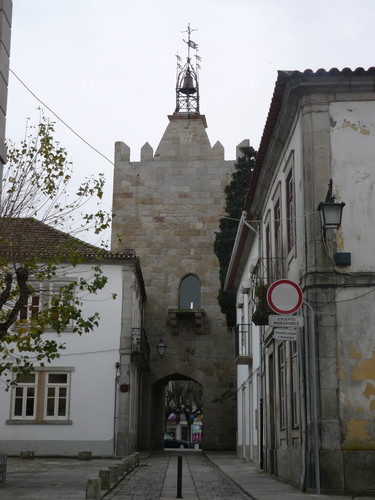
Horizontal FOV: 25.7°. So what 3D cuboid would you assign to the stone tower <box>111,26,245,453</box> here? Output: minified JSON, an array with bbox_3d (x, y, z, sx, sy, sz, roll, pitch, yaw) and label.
[{"bbox_3d":[-0.082,-1.426,46.638,7.500,24.910,6.300,0,-13,4],"label":"stone tower"}]

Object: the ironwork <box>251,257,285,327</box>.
[{"bbox_3d":[1.710,0.852,17.197,0.520,0.980,1.700,0,-13,0],"label":"ironwork"}]

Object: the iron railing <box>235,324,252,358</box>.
[{"bbox_3d":[1.794,2.993,26.171,0.430,0.980,1.750,0,-13,0],"label":"iron railing"}]

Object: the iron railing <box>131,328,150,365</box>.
[{"bbox_3d":[-2.009,4.357,36.187,0.500,0.950,6.500,0,-13,0],"label":"iron railing"}]

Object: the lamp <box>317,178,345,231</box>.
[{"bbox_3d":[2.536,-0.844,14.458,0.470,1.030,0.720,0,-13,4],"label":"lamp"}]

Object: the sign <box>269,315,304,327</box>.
[{"bbox_3d":[1.664,1.190,13.837,0.600,0.200,0.030,0,-13,0],"label":"sign"}]

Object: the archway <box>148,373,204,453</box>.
[{"bbox_3d":[-0.331,8.663,43.661,2.650,3.860,5.000,0,-13,4],"label":"archway"}]

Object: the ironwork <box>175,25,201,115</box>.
[{"bbox_3d":[0.066,-10.771,48.837,1.400,5.700,1.400,0,-13,4],"label":"ironwork"}]

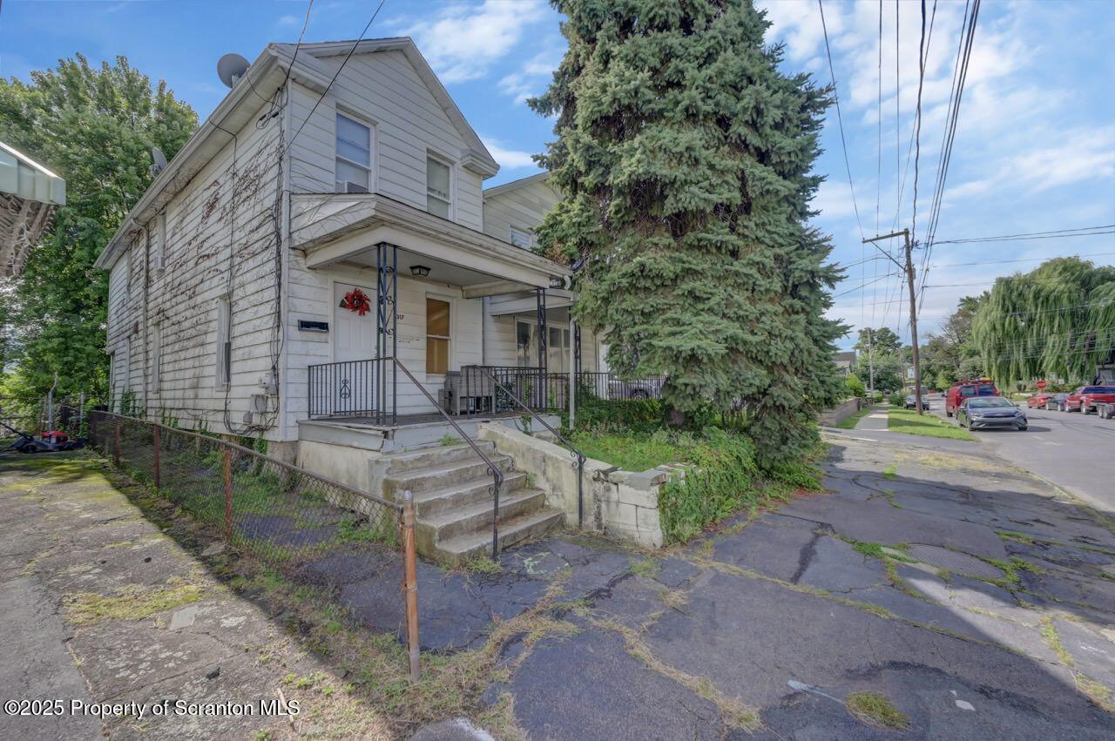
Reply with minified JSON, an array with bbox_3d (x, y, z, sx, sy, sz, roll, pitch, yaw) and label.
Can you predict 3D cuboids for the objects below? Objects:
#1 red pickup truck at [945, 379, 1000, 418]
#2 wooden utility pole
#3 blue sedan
[{"bbox_3d":[25.180,1.785,26.385,1.950,2.250,5.200,-5,-5,36],"label":"red pickup truck"},{"bbox_3d":[23.074,-3.292,29.860,2.650,12.660,0.450,-4,-3,36],"label":"wooden utility pole"},{"bbox_3d":[19.712,1.928,19.836,1.800,1.435,4.640,-5,-5,36],"label":"blue sedan"}]

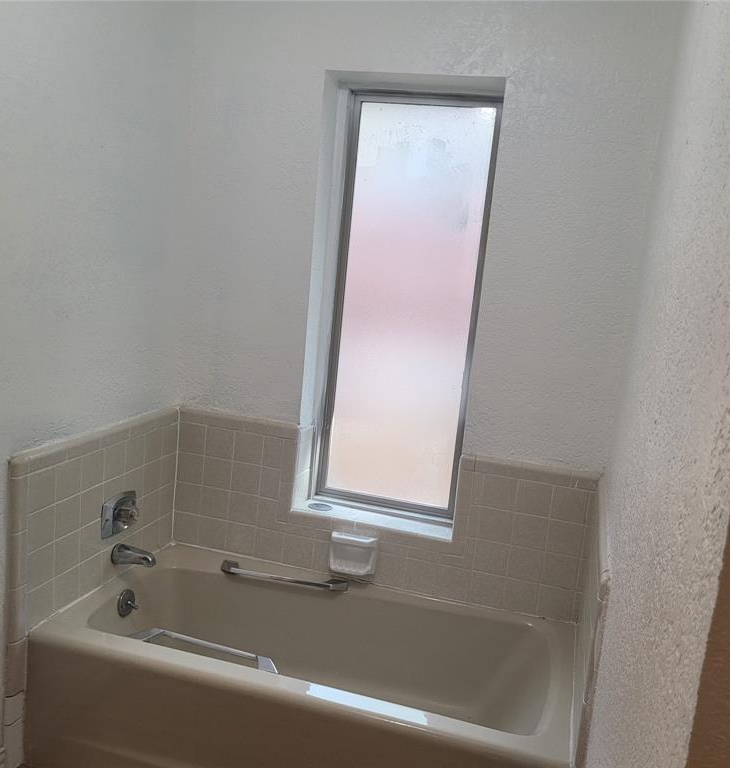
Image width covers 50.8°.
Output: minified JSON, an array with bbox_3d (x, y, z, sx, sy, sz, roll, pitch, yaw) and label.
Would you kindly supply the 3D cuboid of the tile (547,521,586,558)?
[{"bbox_3d":[0.631,0.487,2.420,0.108,0.108,0.008,8,10,16],"label":"tile"}]

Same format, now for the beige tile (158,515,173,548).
[{"bbox_3d":[-0.720,0.523,2.767,0.010,0.108,0.101,8,10,16],"label":"beige tile"}]

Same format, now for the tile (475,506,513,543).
[{"bbox_3d":[0.419,0.454,2.460,0.108,0.108,0.008,8,10,15],"label":"tile"}]

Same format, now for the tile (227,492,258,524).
[{"bbox_3d":[-0.425,0.442,2.712,0.108,0.108,0.008,8,10,15],"label":"tile"}]

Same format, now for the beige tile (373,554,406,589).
[{"bbox_3d":[0.085,0.628,2.589,0.108,0.109,0.008,8,10,16],"label":"beige tile"}]

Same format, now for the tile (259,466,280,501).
[{"bbox_3d":[-0.329,0.349,2.683,0.068,0.108,0.009,8,10,15],"label":"tile"}]

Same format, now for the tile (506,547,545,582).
[{"bbox_3d":[0.517,0.577,2.459,0.108,0.108,0.010,8,10,16],"label":"tile"}]

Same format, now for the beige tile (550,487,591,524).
[{"bbox_3d":[0.642,0.376,2.392,0.108,0.108,0.010,8,10,16],"label":"beige tile"}]

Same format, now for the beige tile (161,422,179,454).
[{"bbox_3d":[-0.685,0.196,2.696,0.008,0.108,0.102,8,10,15],"label":"beige tile"}]

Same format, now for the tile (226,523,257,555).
[{"bbox_3d":[-0.438,0.553,2.753,0.108,0.108,0.008,8,10,16],"label":"tile"}]

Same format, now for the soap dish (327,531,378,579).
[{"bbox_3d":[-0.044,0.587,2.604,0.152,0.145,0.052,8,10,15],"label":"soap dish"}]

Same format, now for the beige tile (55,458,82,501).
[{"bbox_3d":[-0.840,0.271,2.180,0.008,0.108,0.108,8,10,15],"label":"beige tile"}]

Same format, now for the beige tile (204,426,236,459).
[{"bbox_3d":[-0.512,0.213,2.717,0.108,0.108,0.009,8,10,15],"label":"beige tile"}]

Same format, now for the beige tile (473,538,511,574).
[{"bbox_3d":[0.409,0.561,2.479,0.108,0.108,0.008,8,10,15],"label":"beige tile"}]

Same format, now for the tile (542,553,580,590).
[{"bbox_3d":[0.622,0.592,2.429,0.108,0.108,0.010,8,10,16],"label":"tile"}]

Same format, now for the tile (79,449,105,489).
[{"bbox_3d":[-0.811,0.256,2.282,0.008,0.109,0.108,8,10,16],"label":"tile"}]

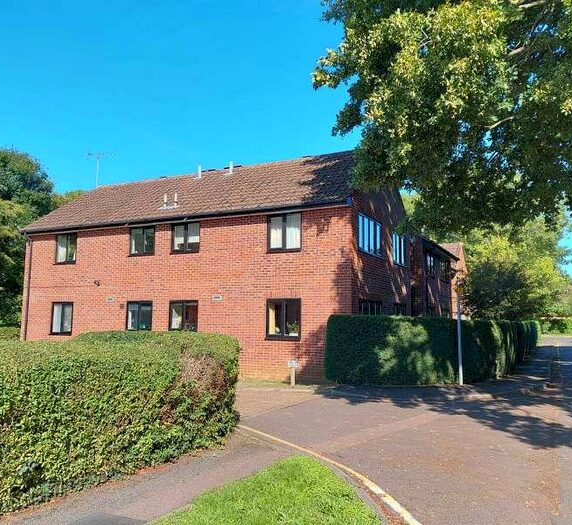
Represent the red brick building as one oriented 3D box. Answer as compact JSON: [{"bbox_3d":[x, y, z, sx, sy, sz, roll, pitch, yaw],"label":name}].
[{"bbox_3d":[-0.799,0.377,22.002,14.050,7.910,14.500,-3,-8,25],"label":"red brick building"}]

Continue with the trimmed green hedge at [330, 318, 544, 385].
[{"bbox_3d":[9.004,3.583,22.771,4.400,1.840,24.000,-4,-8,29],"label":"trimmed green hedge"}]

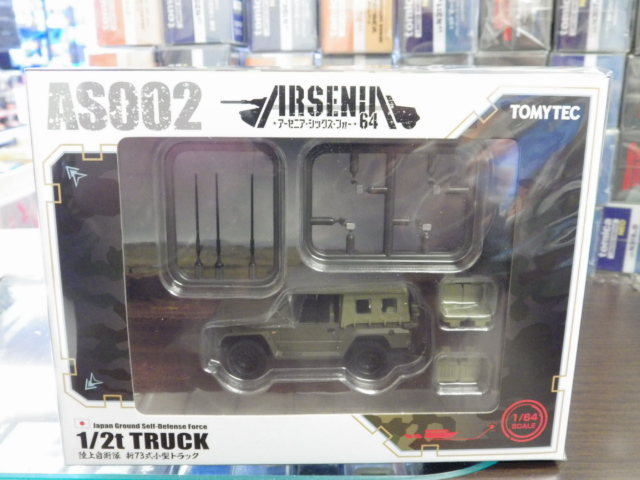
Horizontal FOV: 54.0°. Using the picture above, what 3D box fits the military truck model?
[{"bbox_3d":[-0.001,0.026,0.207,0.065,0.030,0.028,0,14,-2],"label":"military truck model"}]

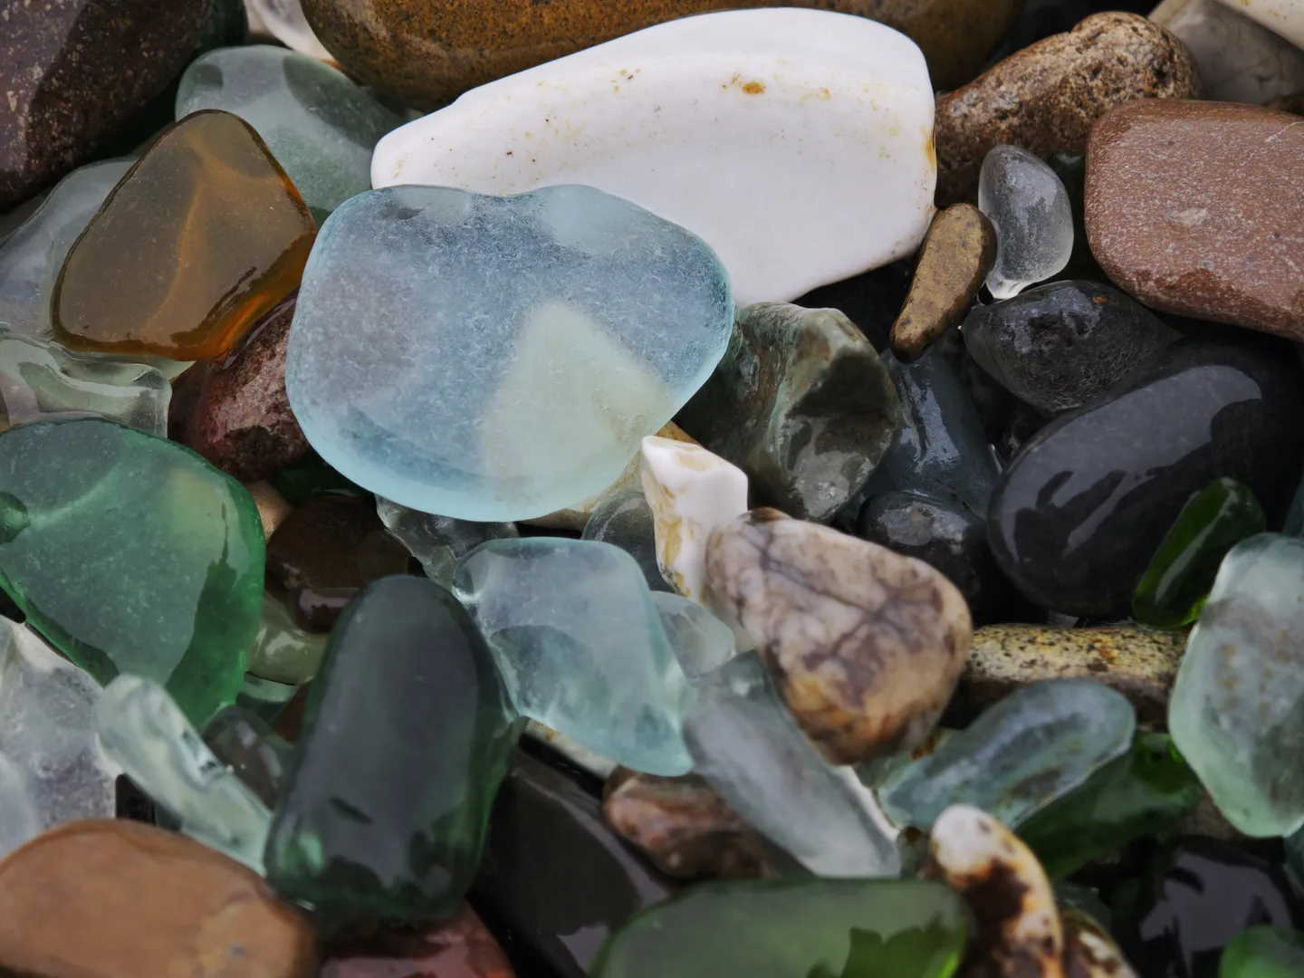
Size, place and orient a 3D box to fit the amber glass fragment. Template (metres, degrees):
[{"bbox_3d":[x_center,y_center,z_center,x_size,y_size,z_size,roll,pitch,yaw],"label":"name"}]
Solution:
[{"bbox_3d":[-0.060,-0.033,0.293,0.025,0.008,0.038,24,70,19],"label":"amber glass fragment"}]

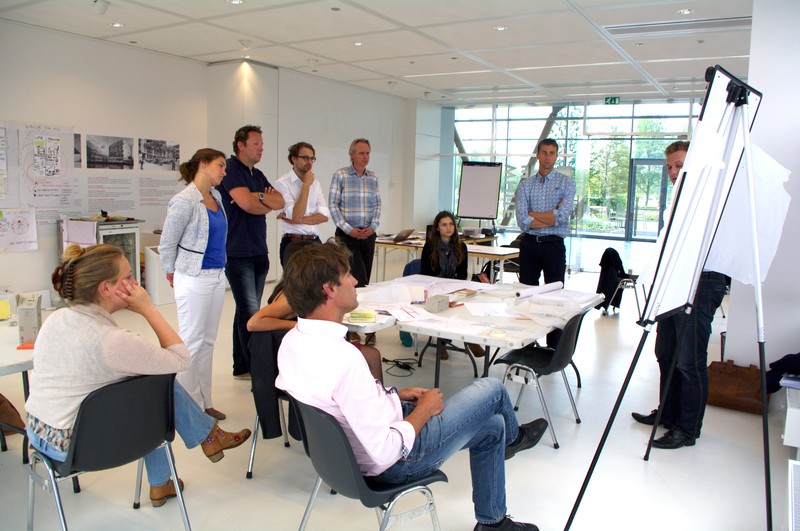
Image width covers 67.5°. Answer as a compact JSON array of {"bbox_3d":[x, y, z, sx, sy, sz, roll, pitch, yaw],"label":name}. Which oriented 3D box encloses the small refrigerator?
[{"bbox_3d":[-3.782,-0.126,7.629,0.690,0.880,0.620,6,9,25],"label":"small refrigerator"}]

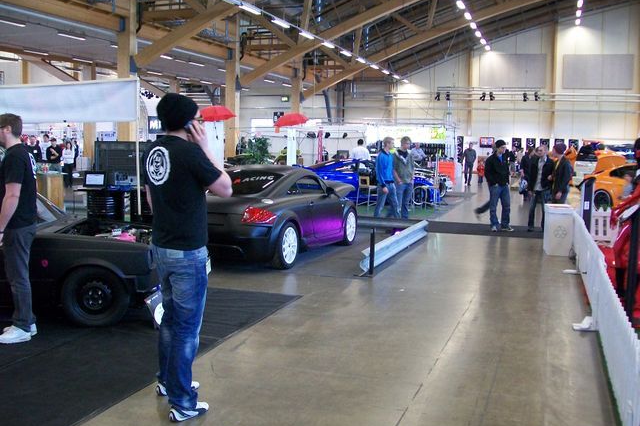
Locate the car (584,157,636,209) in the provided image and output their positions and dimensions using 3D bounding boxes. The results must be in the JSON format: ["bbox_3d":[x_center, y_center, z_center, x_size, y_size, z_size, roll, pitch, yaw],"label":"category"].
[{"bbox_3d":[8.364,-0.547,15.706,1.800,1.320,4.300,-3,7,-30],"label":"car"}]

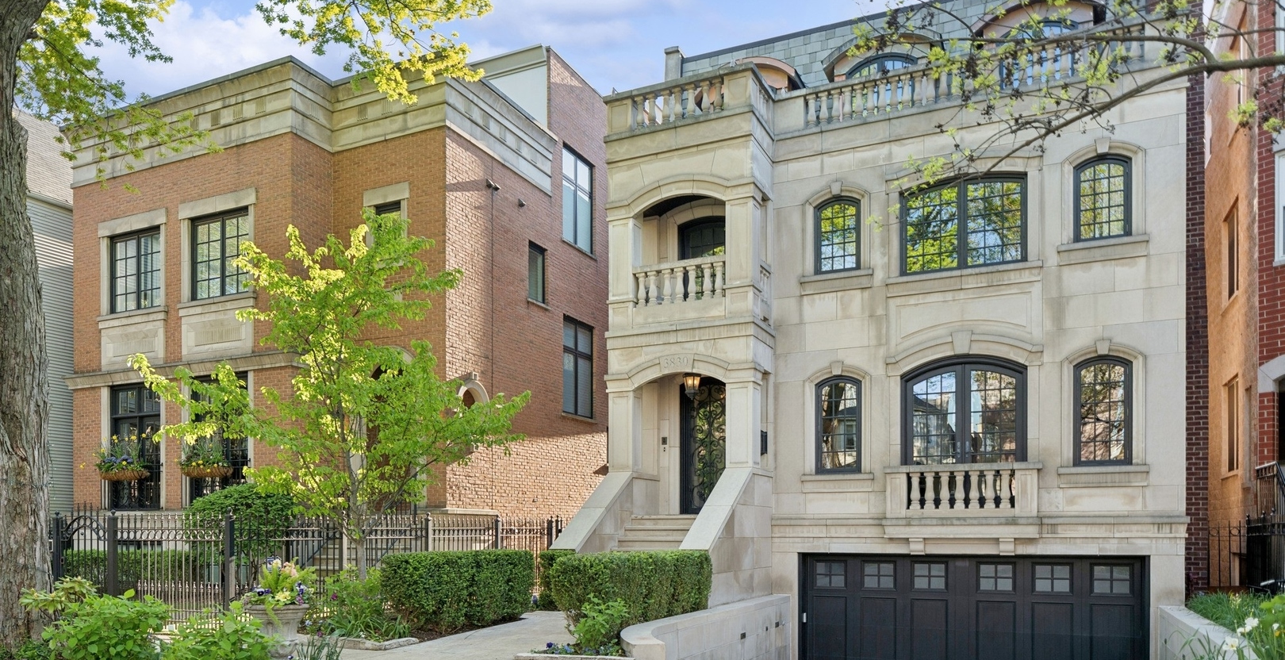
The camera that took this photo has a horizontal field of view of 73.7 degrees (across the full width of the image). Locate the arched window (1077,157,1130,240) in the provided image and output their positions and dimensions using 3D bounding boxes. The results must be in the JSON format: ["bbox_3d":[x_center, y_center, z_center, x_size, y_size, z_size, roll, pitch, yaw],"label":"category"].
[{"bbox_3d":[7.539,-2.146,14.023,0.830,1.370,0.150,-1,-3,24],"label":"arched window"}]

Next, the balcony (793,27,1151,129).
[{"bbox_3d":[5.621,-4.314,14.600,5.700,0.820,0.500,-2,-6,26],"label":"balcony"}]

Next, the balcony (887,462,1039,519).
[{"bbox_3d":[5.408,2.761,14.605,2.450,0.920,0.420,-1,-3,24],"label":"balcony"}]

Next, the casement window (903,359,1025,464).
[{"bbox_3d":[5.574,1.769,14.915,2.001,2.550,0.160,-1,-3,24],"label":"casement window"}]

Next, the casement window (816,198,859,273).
[{"bbox_3d":[3.556,-1.719,15.600,0.780,1.370,0.160,-2,-6,26],"label":"casement window"}]

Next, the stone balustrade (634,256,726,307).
[{"bbox_3d":[0.676,-0.860,15.600,1.800,0.760,0.270,-2,-6,26],"label":"stone balustrade"}]

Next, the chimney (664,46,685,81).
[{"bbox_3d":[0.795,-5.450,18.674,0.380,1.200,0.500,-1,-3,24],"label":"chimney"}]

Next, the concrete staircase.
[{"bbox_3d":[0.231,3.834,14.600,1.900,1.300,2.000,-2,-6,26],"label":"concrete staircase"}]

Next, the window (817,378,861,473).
[{"bbox_3d":[3.560,1.726,15.500,0.820,1.720,0.160,-2,-6,26],"label":"window"}]

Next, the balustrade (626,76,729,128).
[{"bbox_3d":[0.668,-4.071,15.623,1.870,0.720,0.250,-1,-3,24],"label":"balustrade"}]

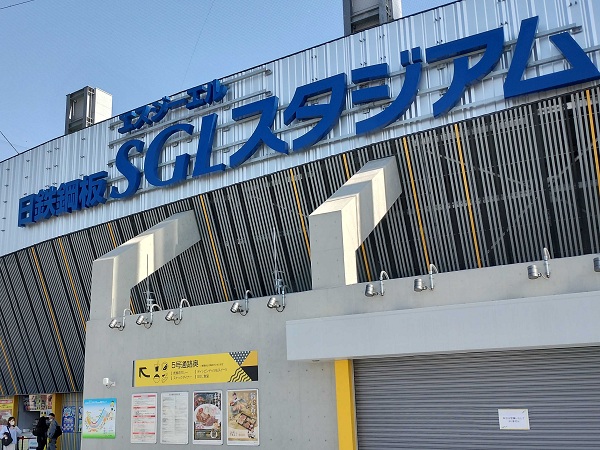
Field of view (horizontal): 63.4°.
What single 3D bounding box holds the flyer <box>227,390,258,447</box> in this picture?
[{"bbox_3d":[-1.104,3.707,9.389,0.730,1.030,0.030,-11,-17,25],"label":"flyer"}]

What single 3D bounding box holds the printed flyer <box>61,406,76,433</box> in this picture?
[{"bbox_3d":[-7.830,6.613,16.449,0.628,0.830,0.030,-11,-17,25],"label":"printed flyer"}]

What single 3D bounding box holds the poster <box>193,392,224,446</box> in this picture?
[{"bbox_3d":[-1.845,3.862,9.736,0.730,1.030,0.030,-11,-17,25],"label":"poster"}]

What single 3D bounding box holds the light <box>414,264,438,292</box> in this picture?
[{"bbox_3d":[2.159,0.925,8.347,0.330,0.510,0.400,-11,-17,25],"label":"light"}]

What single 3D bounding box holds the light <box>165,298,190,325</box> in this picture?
[{"bbox_3d":[-2.686,1.901,10.627,0.330,0.540,0.400,-11,-17,25],"label":"light"}]

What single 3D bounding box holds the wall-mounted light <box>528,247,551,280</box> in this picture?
[{"bbox_3d":[3.747,0.622,7.596,0.330,0.510,0.400,-11,-17,25],"label":"wall-mounted light"}]

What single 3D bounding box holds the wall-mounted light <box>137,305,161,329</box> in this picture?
[{"bbox_3d":[-3.434,2.057,10.978,0.330,0.540,0.400,-11,-17,25],"label":"wall-mounted light"}]

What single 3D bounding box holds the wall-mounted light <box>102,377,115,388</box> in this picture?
[{"bbox_3d":[-4.304,3.576,10.968,0.190,0.250,0.240,-11,-17,25],"label":"wall-mounted light"}]

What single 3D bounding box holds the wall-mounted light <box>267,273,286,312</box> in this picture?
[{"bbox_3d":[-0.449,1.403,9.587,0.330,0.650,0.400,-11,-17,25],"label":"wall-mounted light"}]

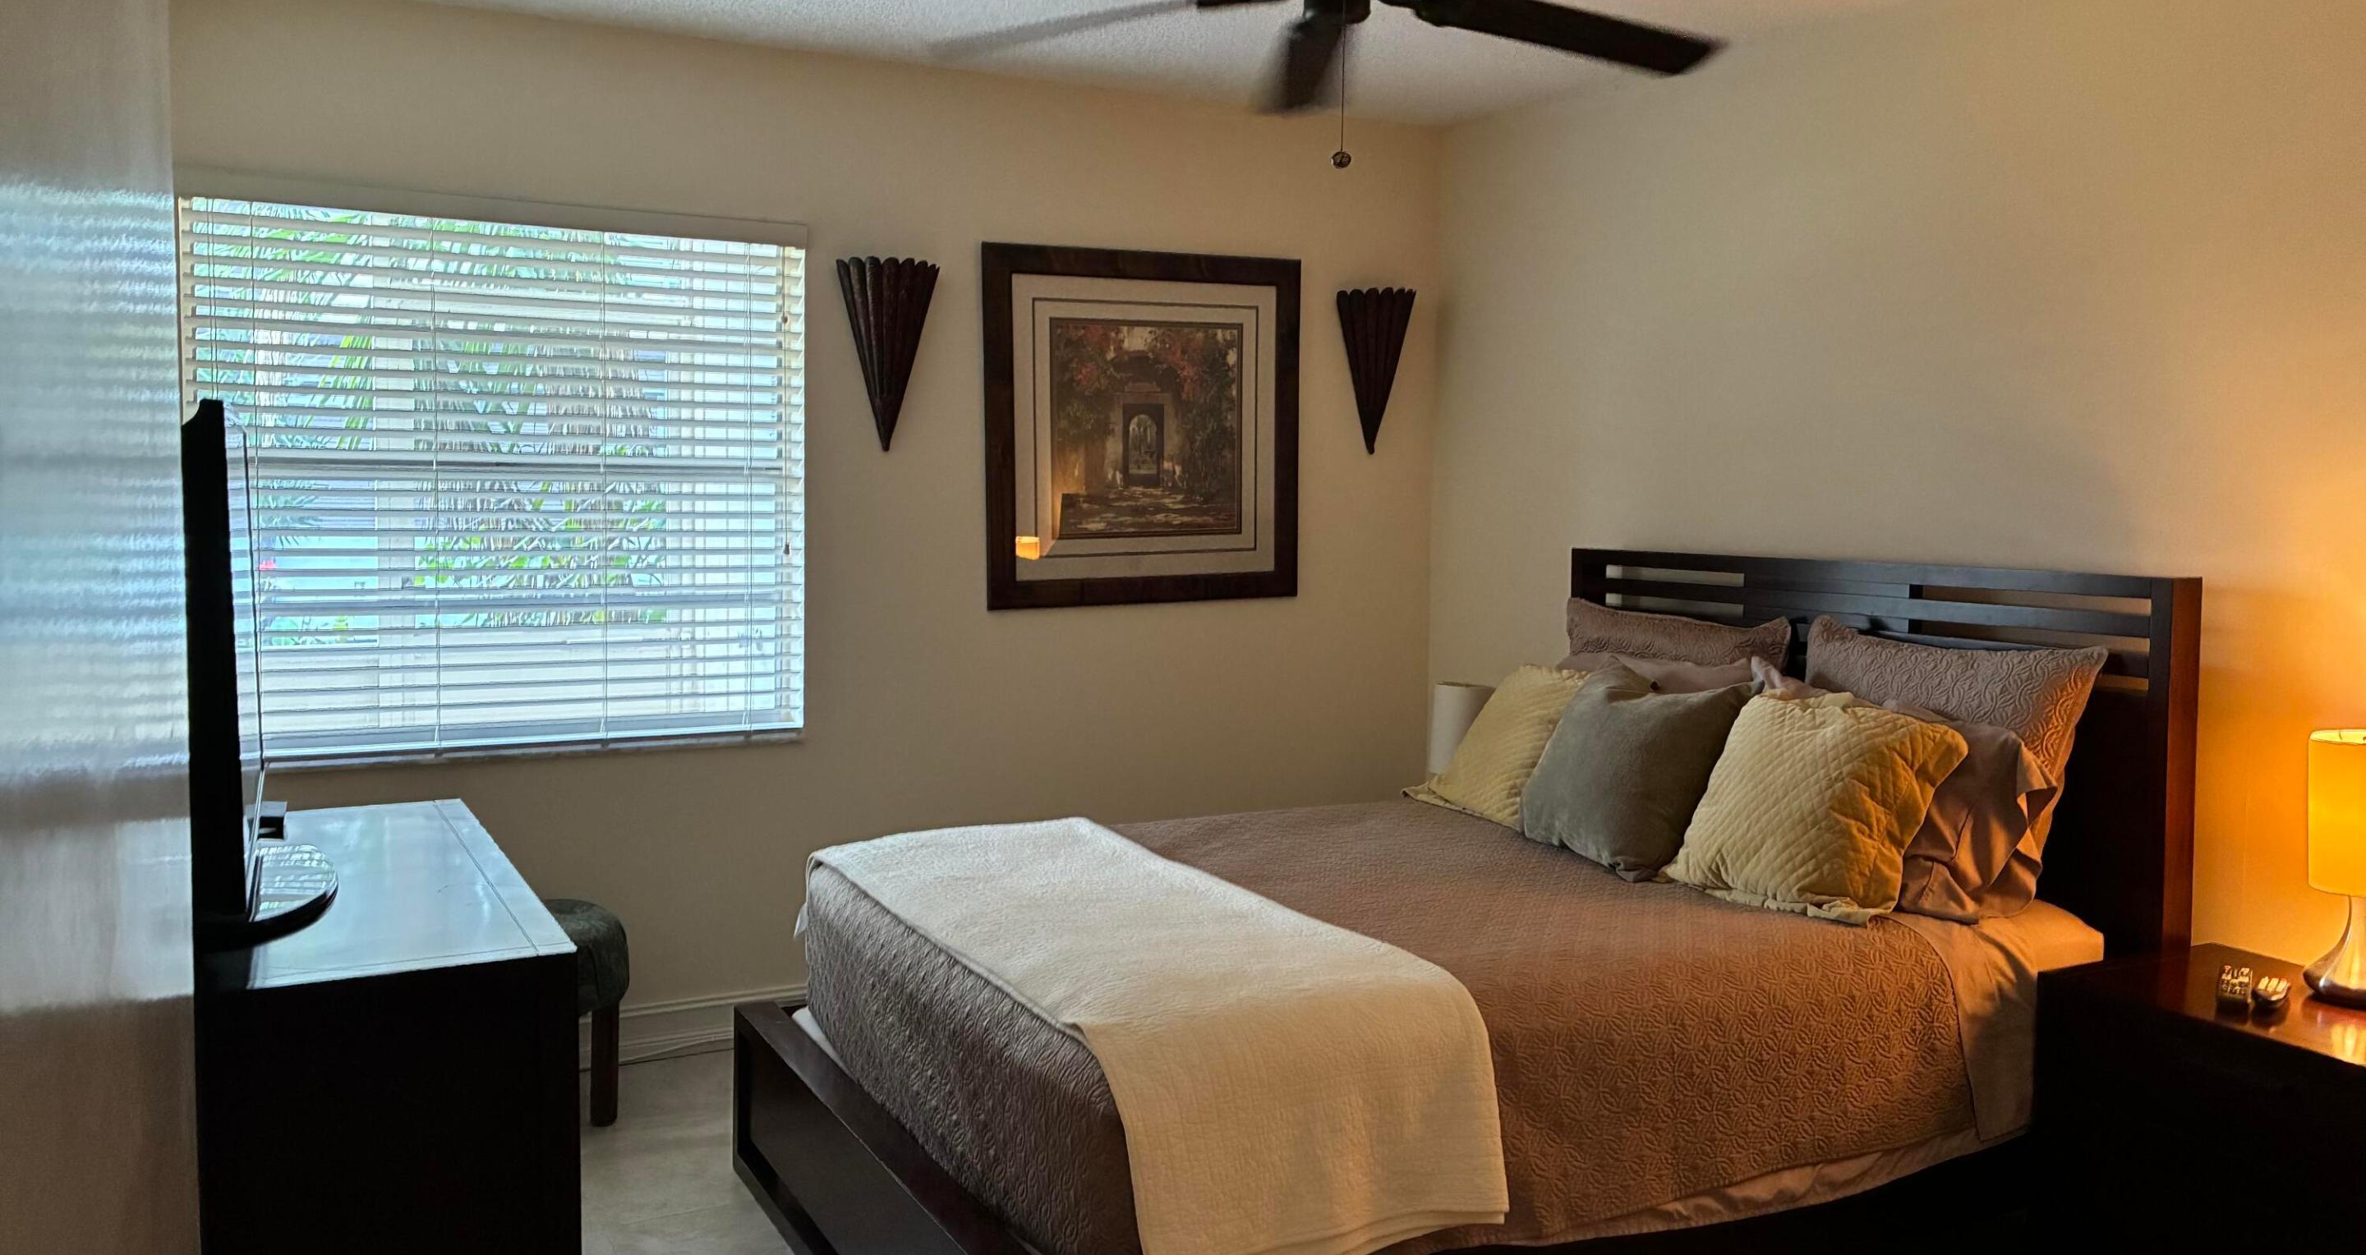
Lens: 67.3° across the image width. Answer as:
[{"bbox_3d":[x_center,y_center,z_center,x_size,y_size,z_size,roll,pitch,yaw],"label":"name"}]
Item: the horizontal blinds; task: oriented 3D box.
[{"bbox_3d":[-1.518,-0.335,4.056,1.340,1.240,0.075,-2,6,-28],"label":"horizontal blinds"}]

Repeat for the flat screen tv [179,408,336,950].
[{"bbox_3d":[-1.296,0.046,2.417,0.240,0.660,1.060,-2,6,-27],"label":"flat screen tv"}]

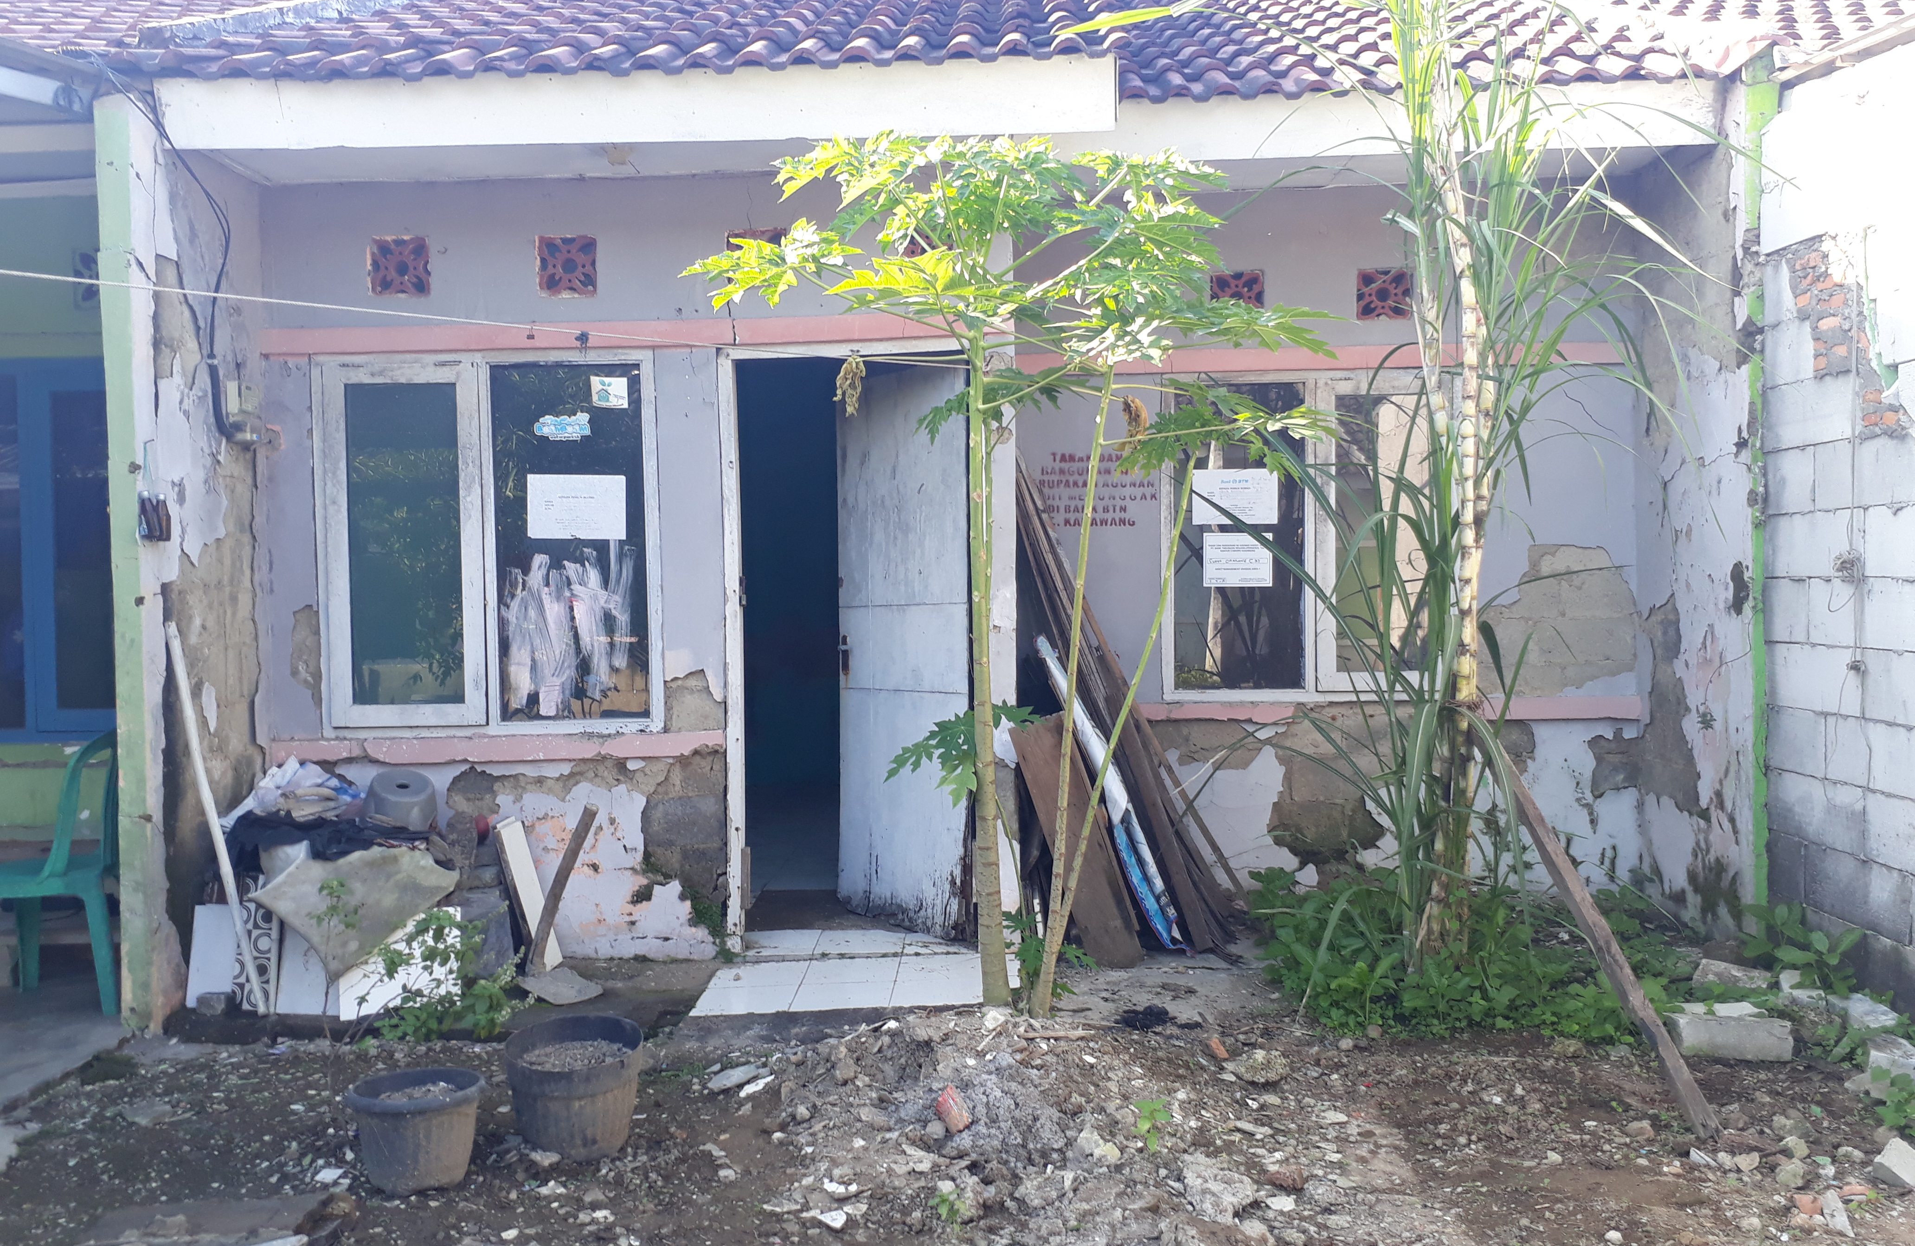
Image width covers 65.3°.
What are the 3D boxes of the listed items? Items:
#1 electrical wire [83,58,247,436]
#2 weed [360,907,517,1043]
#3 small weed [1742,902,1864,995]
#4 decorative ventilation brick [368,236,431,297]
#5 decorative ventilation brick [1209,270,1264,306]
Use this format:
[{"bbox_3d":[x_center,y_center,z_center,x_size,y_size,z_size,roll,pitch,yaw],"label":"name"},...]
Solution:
[{"bbox_3d":[-2.442,-1.111,4.577,0.180,1.020,0.640,-1,1,0],"label":"electrical wire"},{"bbox_3d":[-1.468,1.007,4.249,0.424,0.384,0.340,-1,1,0],"label":"weed"},{"bbox_3d":[2.577,1.002,4.553,0.347,0.292,0.300,-1,1,0],"label":"small weed"},{"bbox_3d":[-1.877,-1.205,5.082,0.200,0.200,0.090,-1,2,0],"label":"decorative ventilation brick"},{"bbox_3d":[1.083,-1.258,5.812,0.200,0.200,0.090,-1,2,0],"label":"decorative ventilation brick"}]

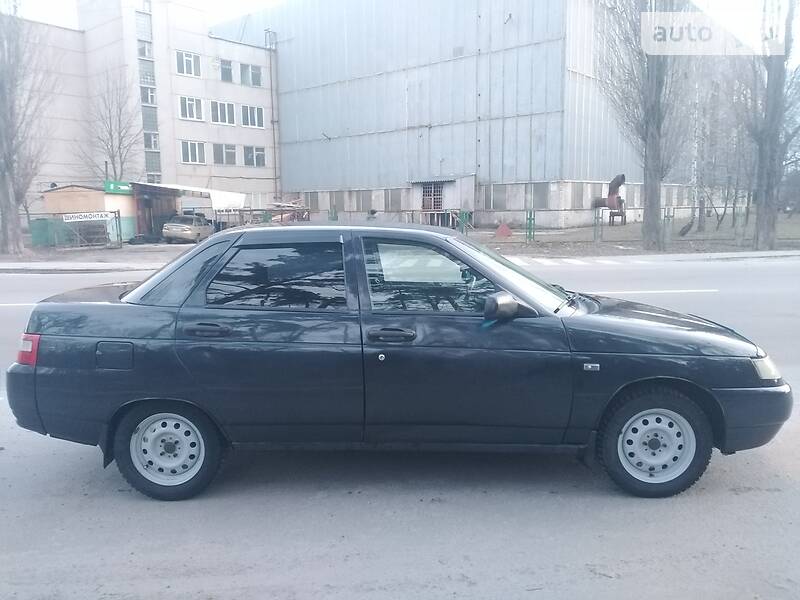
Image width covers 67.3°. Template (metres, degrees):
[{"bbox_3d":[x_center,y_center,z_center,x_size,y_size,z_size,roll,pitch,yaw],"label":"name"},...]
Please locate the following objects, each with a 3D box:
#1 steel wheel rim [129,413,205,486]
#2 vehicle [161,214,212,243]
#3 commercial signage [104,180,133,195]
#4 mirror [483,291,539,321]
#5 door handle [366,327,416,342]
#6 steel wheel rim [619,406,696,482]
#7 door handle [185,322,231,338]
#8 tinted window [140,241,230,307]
[{"bbox_3d":[-1.196,0.762,3.151,0.388,0.388,0.120,-1,9,2],"label":"steel wheel rim"},{"bbox_3d":[-11.393,-3.846,32.400,1.690,1.430,4.250,-2,9,-4],"label":"vehicle"},{"bbox_3d":[-14.980,-5.980,32.000,1.420,0.740,0.120,-4,9,-18],"label":"commercial signage"},{"bbox_3d":[0.511,0.023,2.849,0.220,0.145,0.200,-1,9,2],"label":"mirror"},{"bbox_3d":[-0.042,0.167,2.916,0.235,0.072,0.050,-1,9,2],"label":"door handle"},{"bbox_3d":[1.295,0.726,3.073,0.388,0.388,0.120,-1,9,2],"label":"steel wheel rim"},{"bbox_3d":[-0.942,0.148,2.946,0.225,0.072,0.050,-1,9,2],"label":"door handle"},{"bbox_3d":[-1.094,-0.138,3.036,0.430,0.340,0.060,-1,-9,2],"label":"tinted window"}]

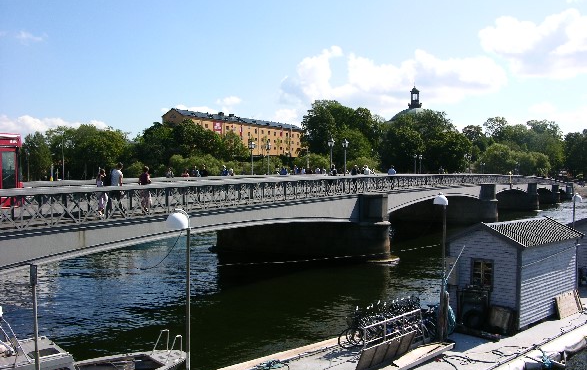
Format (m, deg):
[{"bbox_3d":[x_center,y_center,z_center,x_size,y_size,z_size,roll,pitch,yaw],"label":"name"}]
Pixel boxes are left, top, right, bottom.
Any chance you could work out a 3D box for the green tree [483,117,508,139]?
[{"bbox_3d":[64.782,-12.759,189.711,10.000,17.300,10.000,0,2,0],"label":"green tree"}]

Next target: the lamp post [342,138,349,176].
[{"bbox_3d":[3.432,-1.273,38.879,0.420,3.500,0.420,0,2,0],"label":"lamp post"}]

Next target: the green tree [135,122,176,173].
[{"bbox_3d":[-41.310,-10.885,177.780,12.500,16.500,12.500,0,2,0],"label":"green tree"}]

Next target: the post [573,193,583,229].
[{"bbox_3d":[11.781,2.431,24.772,0.500,4.250,0.420,-1,2,-43],"label":"post"}]

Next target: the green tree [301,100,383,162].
[{"bbox_3d":[13.453,-13.245,164.700,22.500,20.800,20.000,0,2,0],"label":"green tree"}]

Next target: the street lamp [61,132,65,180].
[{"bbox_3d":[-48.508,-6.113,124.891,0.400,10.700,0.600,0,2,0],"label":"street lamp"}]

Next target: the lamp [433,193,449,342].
[{"bbox_3d":[4.370,2.449,17.672,0.480,4.420,0.420,-1,2,-43],"label":"lamp"}]

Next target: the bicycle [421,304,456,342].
[{"bbox_3d":[4.167,4.095,18.516,0.600,1.080,1.750,-1,2,-38],"label":"bicycle"}]

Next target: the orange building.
[{"bbox_3d":[-21.240,-20.137,250.352,10.200,16.000,88.000,1,2,29],"label":"orange building"}]

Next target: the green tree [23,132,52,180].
[{"bbox_3d":[-73.274,-8.525,169.848,8.800,13.700,8.800,0,2,0],"label":"green tree"}]

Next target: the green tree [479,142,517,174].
[{"bbox_3d":[50.137,-5.313,144.899,8.800,9.600,8.800,0,2,0],"label":"green tree"}]

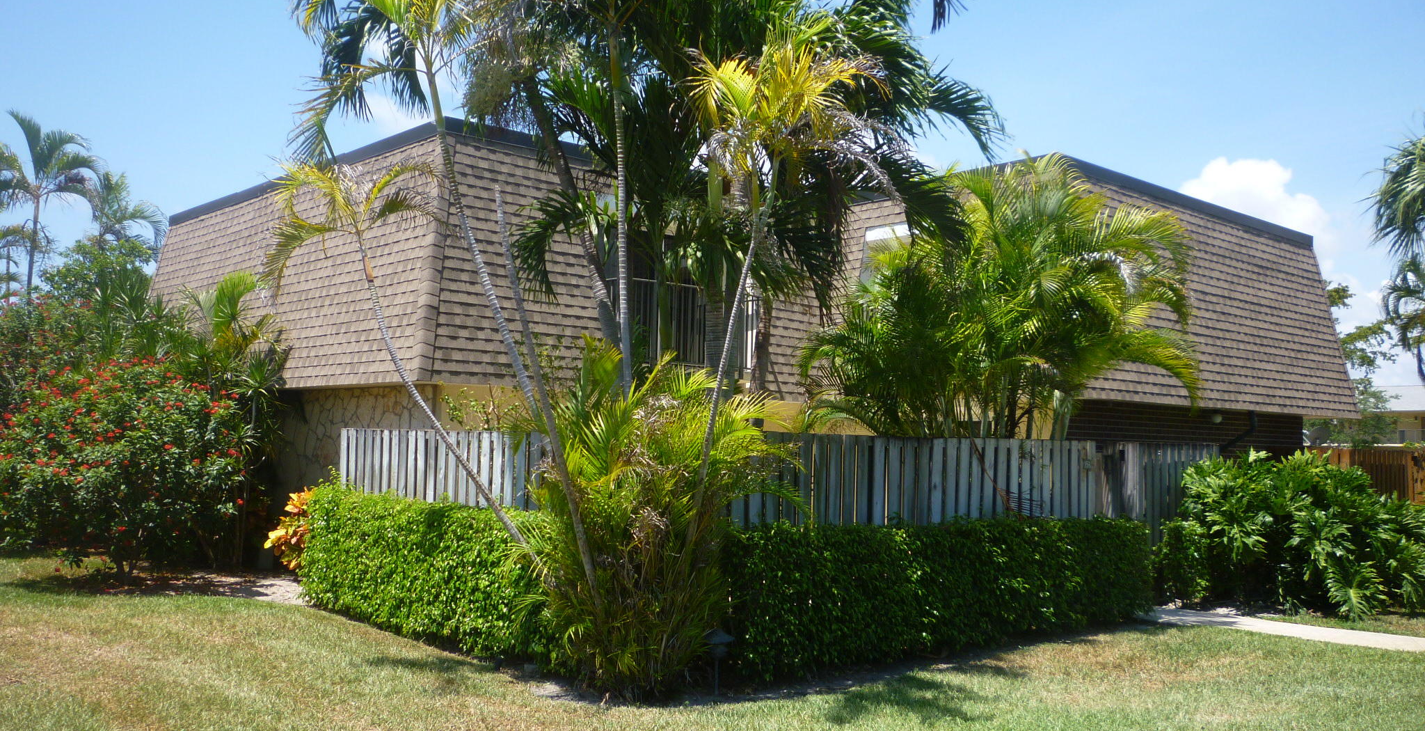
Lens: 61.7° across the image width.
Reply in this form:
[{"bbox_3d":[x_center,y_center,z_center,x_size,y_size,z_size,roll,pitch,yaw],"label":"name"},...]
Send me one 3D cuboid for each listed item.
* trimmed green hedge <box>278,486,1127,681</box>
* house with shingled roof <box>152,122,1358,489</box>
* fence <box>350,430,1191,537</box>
[{"bbox_3d":[0.250,1.969,11.977,6.750,1.000,5.290,5,-5,-42],"label":"trimmed green hedge"},{"bbox_3d":[0.880,0.256,20.124,15.510,5.480,13.090,5,-5,-42],"label":"house with shingled roof"},{"bbox_3d":[1.266,1.774,14.456,9.550,1.750,5.600,5,-5,-42],"label":"fence"}]

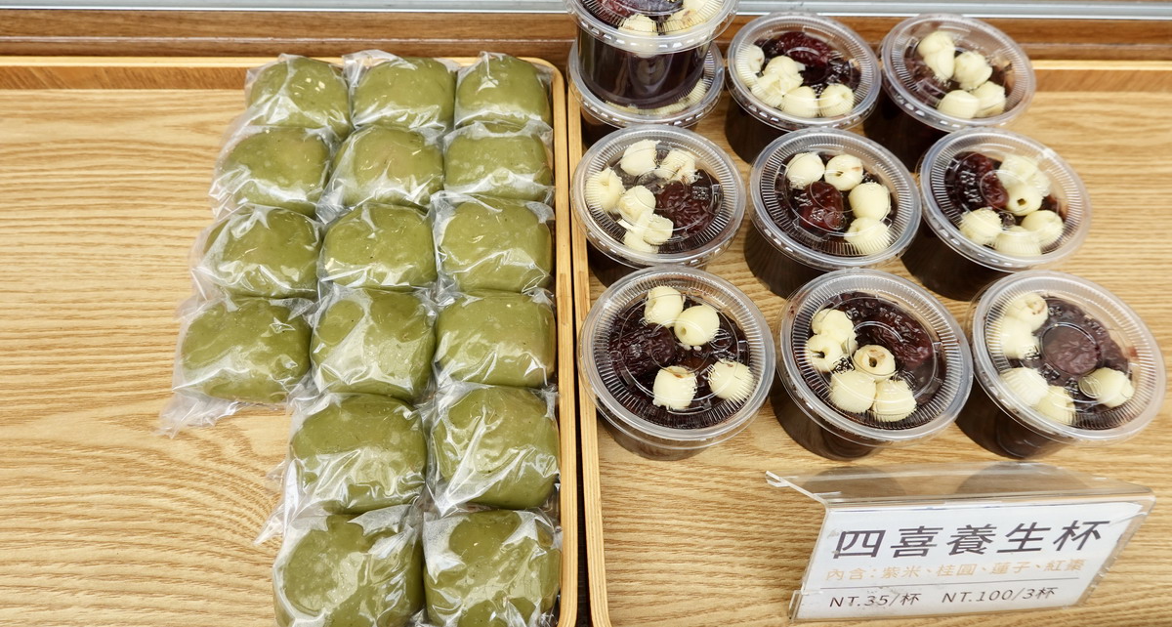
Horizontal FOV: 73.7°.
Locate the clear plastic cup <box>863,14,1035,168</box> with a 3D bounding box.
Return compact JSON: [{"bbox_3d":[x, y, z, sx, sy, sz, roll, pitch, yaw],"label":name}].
[{"bbox_3d":[0.196,-0.118,0.430,0.082,0.050,0.082,1,62,-2],"label":"clear plastic cup"}]

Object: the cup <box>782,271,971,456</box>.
[{"bbox_3d":[0.122,0.026,0.349,0.082,0.050,0.082,1,62,-2],"label":"cup"}]

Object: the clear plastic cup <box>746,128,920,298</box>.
[{"bbox_3d":[0.117,-0.046,0.388,0.082,0.050,0.082,1,62,-2],"label":"clear plastic cup"}]

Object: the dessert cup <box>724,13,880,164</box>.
[{"bbox_3d":[0.112,-0.117,0.428,0.081,0.047,0.081,1,62,-2],"label":"dessert cup"}]

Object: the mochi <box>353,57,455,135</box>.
[{"bbox_3d":[-0.100,-0.116,0.424,0.056,0.035,0.051,-1,62,-3],"label":"mochi"}]

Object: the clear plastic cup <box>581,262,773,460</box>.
[{"bbox_3d":[0.037,0.027,0.347,0.081,0.047,0.081,1,62,-2],"label":"clear plastic cup"}]

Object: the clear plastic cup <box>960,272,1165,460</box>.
[{"bbox_3d":[0.206,0.027,0.356,0.081,0.047,0.081,1,62,-2],"label":"clear plastic cup"}]

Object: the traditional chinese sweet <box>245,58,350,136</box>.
[{"bbox_3d":[-0.155,-0.105,0.412,0.054,0.036,0.049,-1,62,-3],"label":"traditional chinese sweet"}]

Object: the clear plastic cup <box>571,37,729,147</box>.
[{"bbox_3d":[0.030,-0.118,0.423,0.082,0.050,0.082,1,62,-2],"label":"clear plastic cup"}]

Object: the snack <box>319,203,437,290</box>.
[{"bbox_3d":[-0.101,-0.024,0.372,0.054,0.036,0.049,-1,62,-3],"label":"snack"}]

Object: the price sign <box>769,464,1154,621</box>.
[{"bbox_3d":[0.146,0.082,0.312,0.123,0.064,0.063,-1,62,-3],"label":"price sign"}]

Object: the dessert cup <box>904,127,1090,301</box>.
[{"bbox_3d":[0.200,-0.046,0.395,0.081,0.047,0.081,1,62,-2],"label":"dessert cup"}]

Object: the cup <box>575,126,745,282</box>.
[{"bbox_3d":[0.034,-0.047,0.384,0.082,0.050,0.082,1,62,-2],"label":"cup"}]

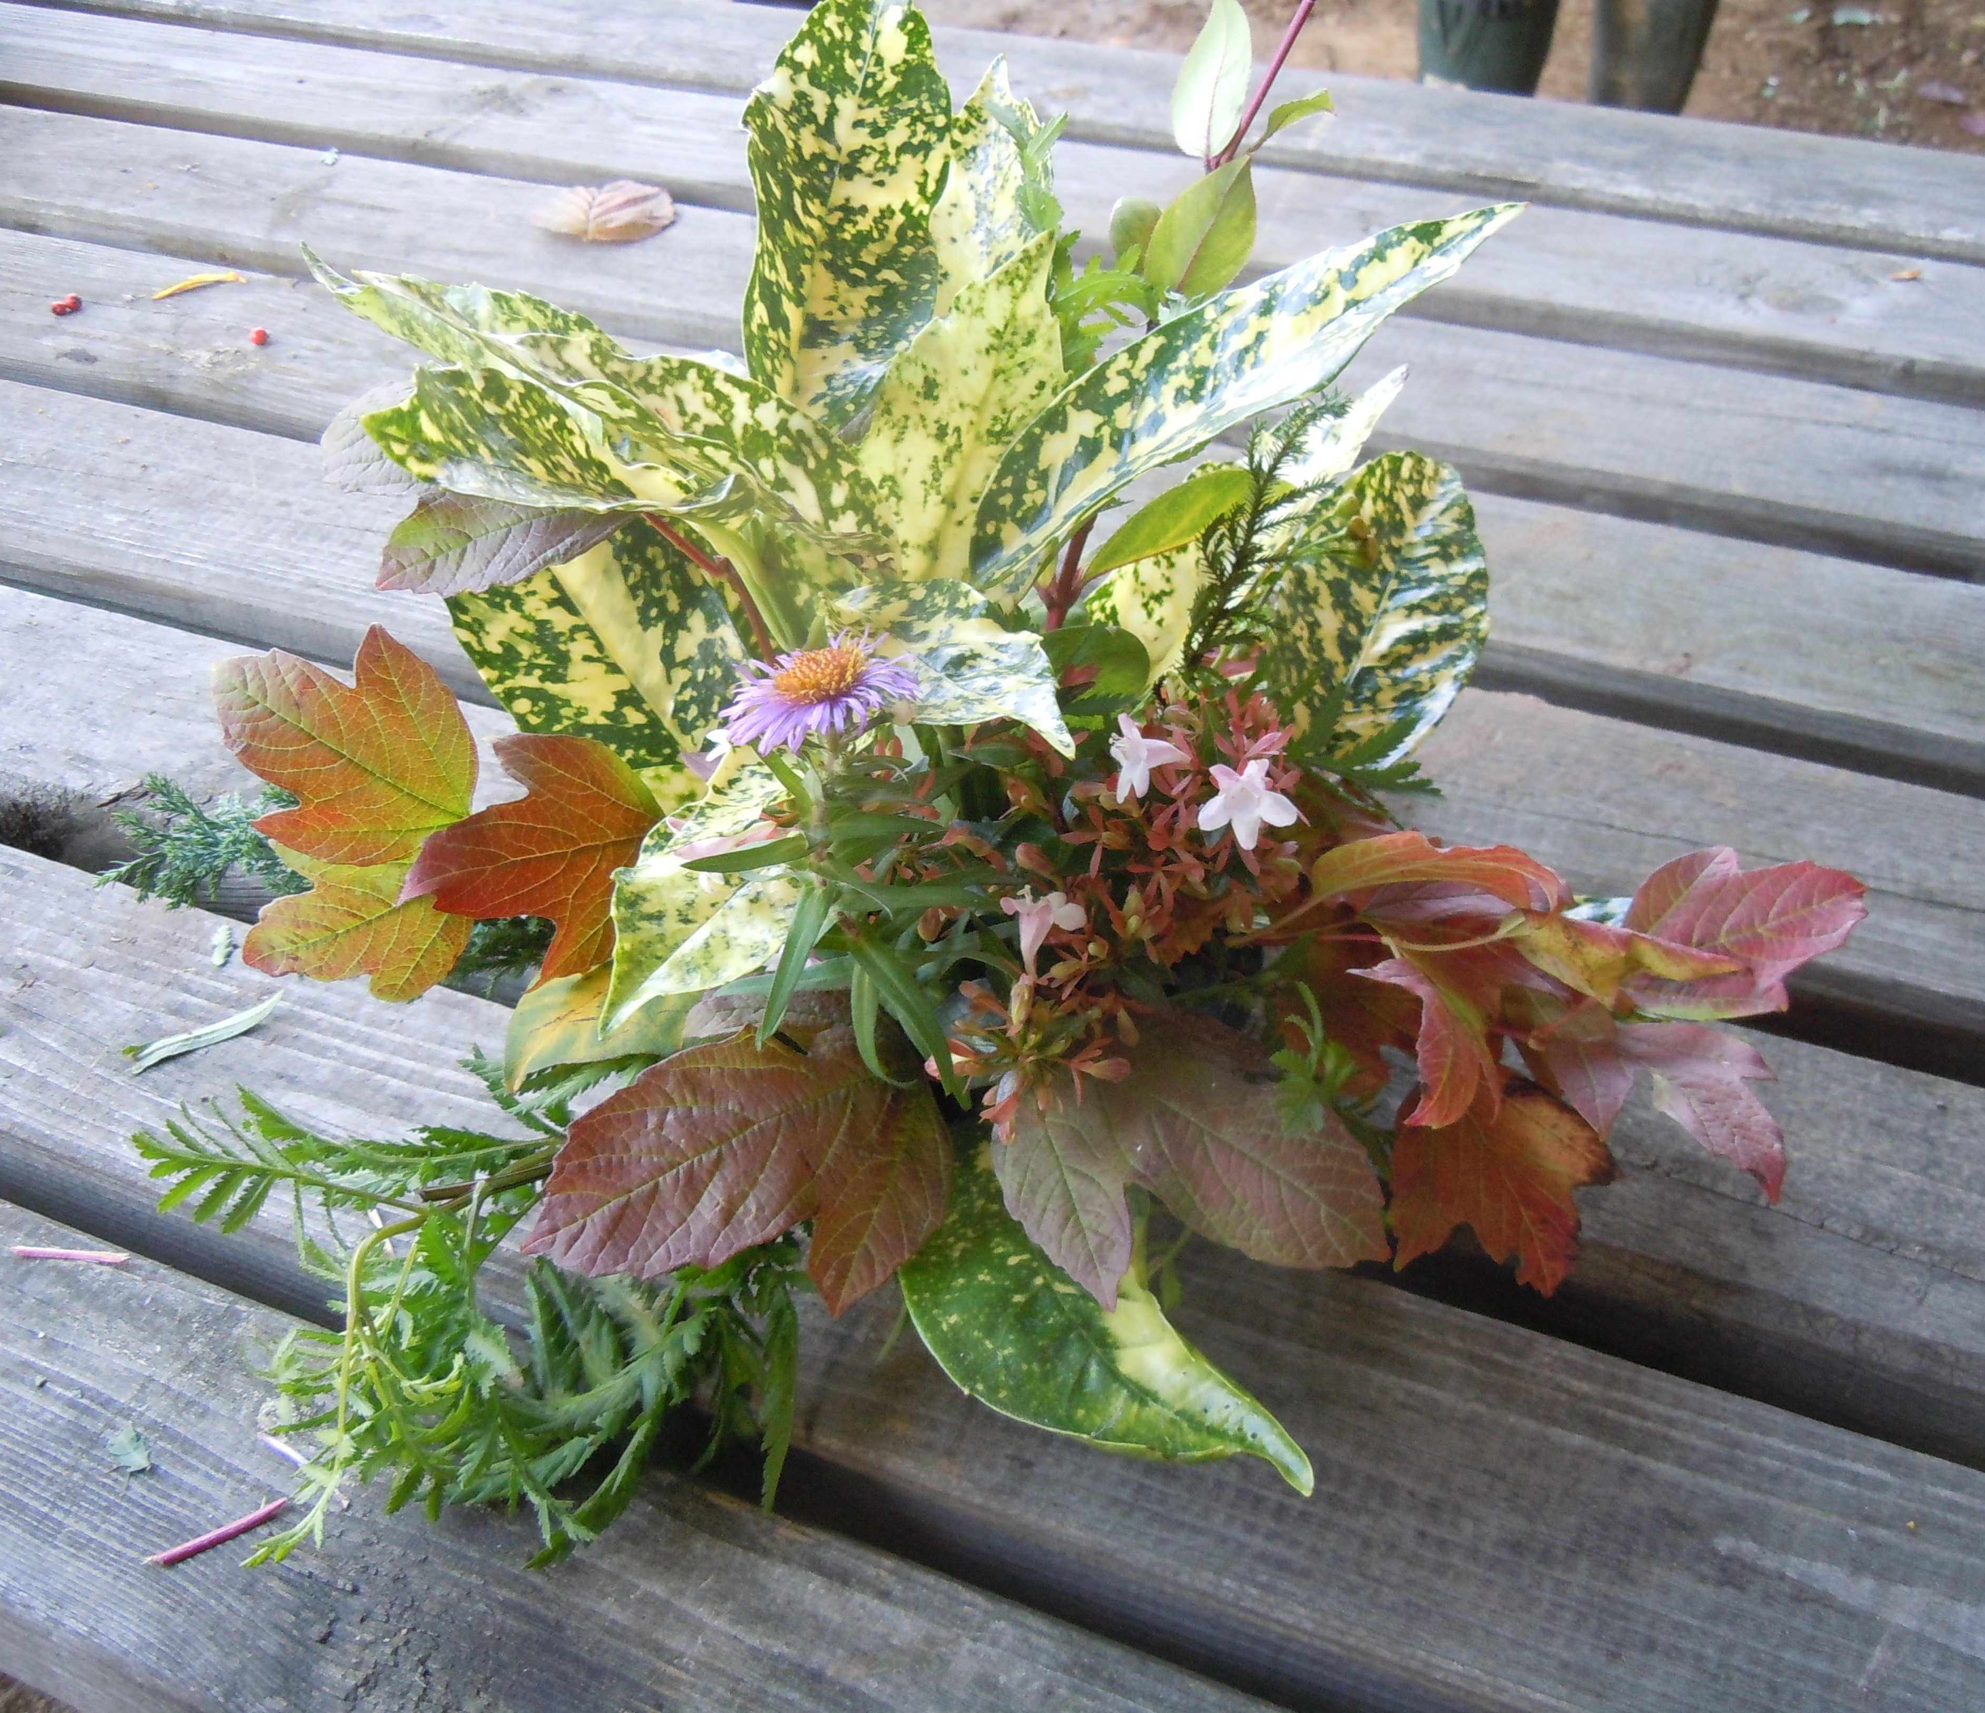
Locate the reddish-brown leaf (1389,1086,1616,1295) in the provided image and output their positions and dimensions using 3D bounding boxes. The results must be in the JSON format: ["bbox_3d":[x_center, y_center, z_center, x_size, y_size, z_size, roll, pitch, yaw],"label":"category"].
[{"bbox_3d":[0.104,0.069,0.462,0.052,0.014,0.046,-18,84,-8],"label":"reddish-brown leaf"}]

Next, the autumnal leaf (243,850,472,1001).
[{"bbox_3d":[-0.143,0.013,0.507,0.053,0.015,0.048,-21,72,-5],"label":"autumnal leaf"}]

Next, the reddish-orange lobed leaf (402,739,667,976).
[{"bbox_3d":[-0.099,0.000,0.478,0.057,0.014,0.056,-14,69,-2],"label":"reddish-orange lobed leaf"}]

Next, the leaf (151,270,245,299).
[{"bbox_3d":[-0.294,-0.211,0.830,0.034,0.006,0.011,-16,42,-12],"label":"leaf"}]

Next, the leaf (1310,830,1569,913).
[{"bbox_3d":[0.094,0.003,0.469,0.054,0.018,0.026,2,21,-3],"label":"leaf"}]

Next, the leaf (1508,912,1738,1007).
[{"bbox_3d":[0.128,0.021,0.457,0.045,0.013,0.016,12,67,17],"label":"leaf"}]

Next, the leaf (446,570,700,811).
[{"bbox_3d":[-0.087,-0.044,0.517,0.054,0.016,0.077,-31,67,-8],"label":"leaf"}]

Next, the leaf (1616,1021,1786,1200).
[{"bbox_3d":[0.146,0.051,0.455,0.024,0.013,0.043,-33,63,-11],"label":"leaf"}]

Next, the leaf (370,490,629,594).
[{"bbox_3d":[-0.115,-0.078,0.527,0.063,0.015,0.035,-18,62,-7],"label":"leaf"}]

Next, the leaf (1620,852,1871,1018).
[{"bbox_3d":[0.157,0.016,0.468,0.050,0.017,0.036,-5,59,9],"label":"leaf"}]

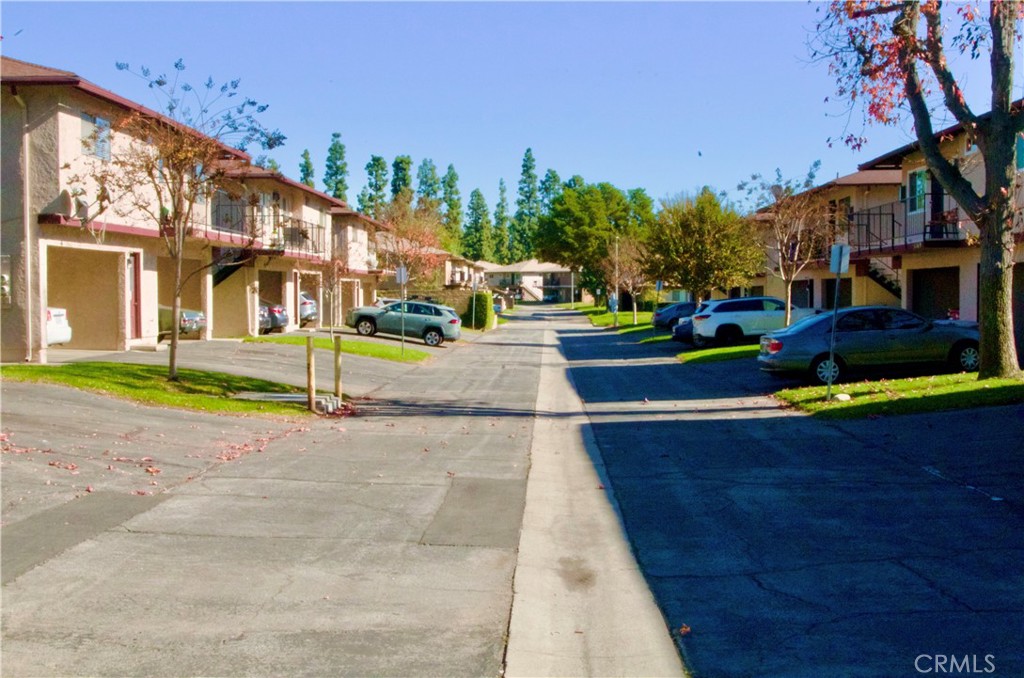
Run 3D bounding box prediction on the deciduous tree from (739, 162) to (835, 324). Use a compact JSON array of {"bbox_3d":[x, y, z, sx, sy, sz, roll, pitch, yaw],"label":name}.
[{"bbox_3d":[8.095,-2.418,38.500,2.830,5.573,2.800,0,2,0],"label":"deciduous tree"}]

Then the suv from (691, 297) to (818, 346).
[{"bbox_3d":[8.950,-0.690,47.200,4.870,1.730,1.920,-5,2,0],"label":"suv"}]

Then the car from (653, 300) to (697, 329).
[{"bbox_3d":[9.833,-1.387,68.492,4.750,1.450,1.800,-3,2,0],"label":"car"}]

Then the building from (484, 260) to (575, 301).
[{"bbox_3d":[3.405,-10.172,228.000,18.500,7.597,12.000,0,2,0],"label":"building"}]

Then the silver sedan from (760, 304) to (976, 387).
[{"bbox_3d":[7.270,0.060,25.770,4.800,1.490,1.800,-5,2,0],"label":"silver sedan"}]

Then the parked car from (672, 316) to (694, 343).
[{"bbox_3d":[8.606,-0.684,51.306,4.650,1.450,1.800,-4,2,0],"label":"parked car"}]

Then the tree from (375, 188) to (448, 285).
[{"bbox_3d":[-4.619,-3.631,60.000,3.400,6.572,3.400,0,2,0],"label":"tree"}]

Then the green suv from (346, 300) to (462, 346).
[{"bbox_3d":[-4.310,-0.730,52.600,4.600,1.690,1.855,8,2,1],"label":"green suv"}]

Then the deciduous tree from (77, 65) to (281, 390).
[{"bbox_3d":[-6.123,-2.197,23.900,3.840,5.876,3.700,0,2,0],"label":"deciduous tree"}]

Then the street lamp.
[{"bbox_3d":[6.032,-3.346,75.000,0.350,5.486,0.350,0,2,0],"label":"street lamp"}]

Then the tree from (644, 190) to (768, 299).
[{"bbox_3d":[8.361,-3.384,57.000,5.200,6.374,5.000,0,2,0],"label":"tree"}]

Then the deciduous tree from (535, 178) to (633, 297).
[{"bbox_3d":[9.310,-12.415,170.000,12.800,16.966,12.000,0,2,0],"label":"deciduous tree"}]

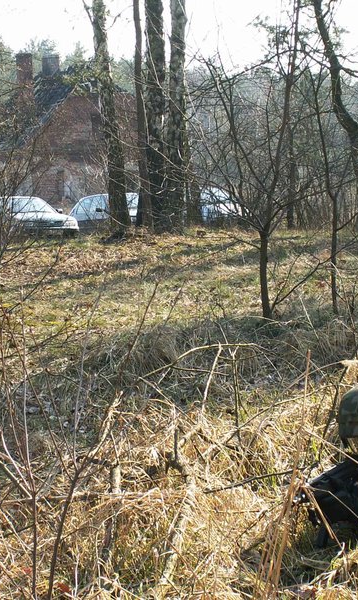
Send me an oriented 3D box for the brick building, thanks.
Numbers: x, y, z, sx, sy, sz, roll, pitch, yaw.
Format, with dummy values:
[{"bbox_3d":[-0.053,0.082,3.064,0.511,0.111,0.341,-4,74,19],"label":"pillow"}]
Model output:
[{"bbox_3d":[-4.600,-6.400,65.200,6.800,7.100,9.000,-2,6,-21],"label":"brick building"}]

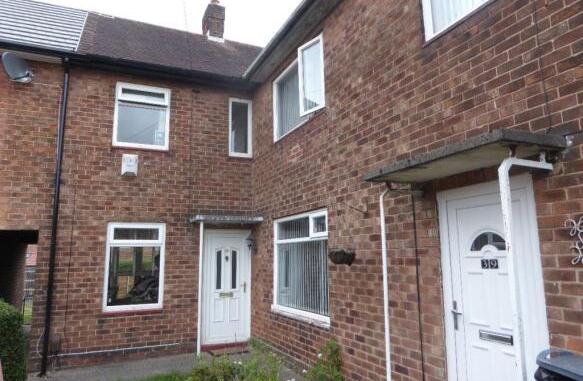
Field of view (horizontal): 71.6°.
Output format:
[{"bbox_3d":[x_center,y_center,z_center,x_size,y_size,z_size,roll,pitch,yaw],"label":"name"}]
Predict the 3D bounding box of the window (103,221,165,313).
[{"bbox_3d":[-2.684,1.304,6.958,0.950,1.500,0.100,4,-11,-26],"label":"window"}]

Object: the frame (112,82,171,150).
[{"bbox_3d":[-2.726,-1.346,7.408,0.966,1.215,0.100,4,-11,-26],"label":"frame"}]

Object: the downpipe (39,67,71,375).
[{"bbox_3d":[-3.778,0.260,6.496,0.074,5.113,0.100,4,-11,-26],"label":"downpipe"}]

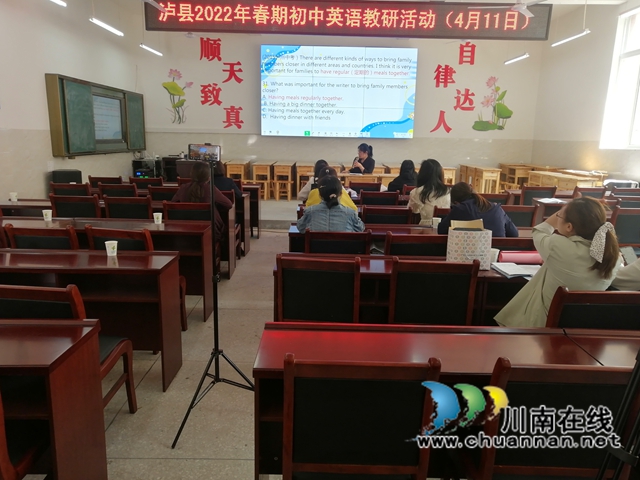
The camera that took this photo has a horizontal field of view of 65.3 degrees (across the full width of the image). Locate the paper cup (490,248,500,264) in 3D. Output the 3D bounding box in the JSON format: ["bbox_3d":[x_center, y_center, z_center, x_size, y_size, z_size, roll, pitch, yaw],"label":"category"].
[{"bbox_3d":[1.088,0.093,3.122,0.077,0.086,0.077,1,12,0],"label":"paper cup"}]

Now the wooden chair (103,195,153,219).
[{"bbox_3d":[-1.862,-0.030,5.168,0.450,0.900,0.550,1,11,-1],"label":"wooden chair"}]

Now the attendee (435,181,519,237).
[{"bbox_3d":[1.160,0.170,3.746,0.571,1.182,0.739,1,12,-4],"label":"attendee"}]

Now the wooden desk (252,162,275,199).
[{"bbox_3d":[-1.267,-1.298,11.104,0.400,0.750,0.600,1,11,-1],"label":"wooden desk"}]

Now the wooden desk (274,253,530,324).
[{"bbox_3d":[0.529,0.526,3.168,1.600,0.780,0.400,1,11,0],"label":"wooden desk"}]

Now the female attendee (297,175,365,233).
[{"bbox_3d":[0.062,0.139,3.691,0.500,1.225,0.750,1,12,0],"label":"female attendee"}]

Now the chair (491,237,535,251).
[{"bbox_3d":[1.195,0.354,3.617,0.450,0.900,0.550,1,11,-1],"label":"chair"}]

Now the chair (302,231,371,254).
[{"bbox_3d":[0.121,0.324,3.824,0.470,0.905,0.550,1,11,0],"label":"chair"}]

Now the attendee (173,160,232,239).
[{"bbox_3d":[-1.166,-0.137,4.892,0.560,1.250,0.750,1,11,-1],"label":"attendee"}]

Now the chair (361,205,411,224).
[{"bbox_3d":[0.659,0.066,5.197,0.470,0.905,0.550,2,11,3],"label":"chair"}]

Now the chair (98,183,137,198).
[{"bbox_3d":[-2.364,-0.279,6.188,0.473,0.896,0.581,2,12,2],"label":"chair"}]

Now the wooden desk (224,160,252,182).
[{"bbox_3d":[-1.788,-1.325,10.984,0.394,0.729,1.182,1,12,-1],"label":"wooden desk"}]

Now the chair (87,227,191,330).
[{"bbox_3d":[-1.292,0.324,3.667,0.470,0.905,0.550,3,11,10],"label":"chair"}]

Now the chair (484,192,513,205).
[{"bbox_3d":[1.999,-0.170,6.129,0.450,0.890,0.510,1,12,0],"label":"chair"}]

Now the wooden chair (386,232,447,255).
[{"bbox_3d":[0.664,0.335,3.596,0.473,0.896,0.581,2,12,2],"label":"wooden chair"}]

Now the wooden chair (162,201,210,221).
[{"bbox_3d":[-1.174,0.045,4.773,0.473,0.896,0.581,2,12,2],"label":"wooden chair"}]

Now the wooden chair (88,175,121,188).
[{"bbox_3d":[-2.968,-0.476,7.243,0.450,0.900,0.550,1,11,-1],"label":"wooden chair"}]

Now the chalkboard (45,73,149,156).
[{"bbox_3d":[-4.218,-2.368,9.839,0.190,1.275,3.874,1,12,0],"label":"chalkboard"}]

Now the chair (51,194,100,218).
[{"bbox_3d":[-2.341,-0.030,5.114,0.450,0.900,0.550,1,11,-1],"label":"chair"}]

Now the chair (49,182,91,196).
[{"bbox_3d":[-2.977,-0.292,6.194,0.450,0.890,0.510,1,12,0],"label":"chair"}]

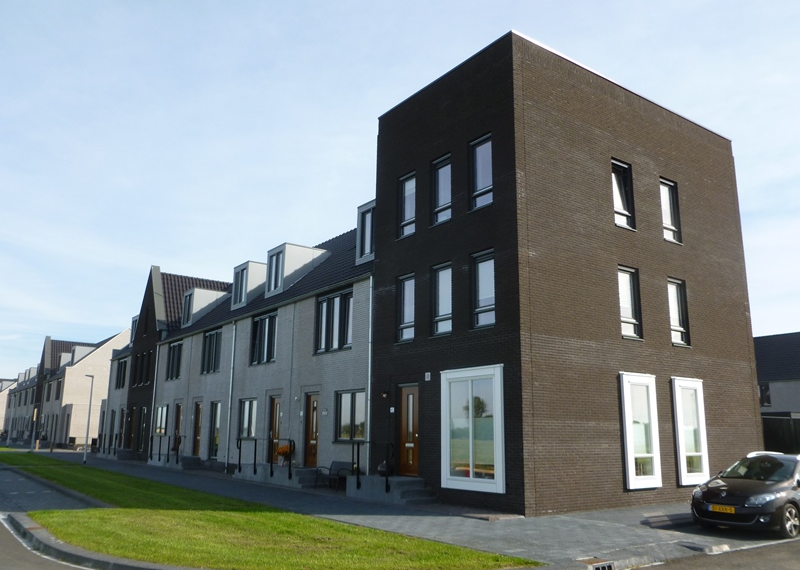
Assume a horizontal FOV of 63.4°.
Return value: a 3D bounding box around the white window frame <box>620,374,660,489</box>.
[{"bbox_3d":[5.767,3.503,15.571,1.270,2.660,0.180,9,-15,-35],"label":"white window frame"}]

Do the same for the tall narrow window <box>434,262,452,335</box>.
[{"bbox_3d":[1.090,0.407,16.626,0.160,1.830,0.880,10,-15,-34],"label":"tall narrow window"}]

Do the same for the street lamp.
[{"bbox_3d":[-14.730,6.283,30.411,0.460,4.100,0.160,9,-15,-35],"label":"street lamp"}]

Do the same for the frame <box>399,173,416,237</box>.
[{"bbox_3d":[0.249,-2.246,18.483,0.160,1.810,0.880,10,-15,-34],"label":"frame"}]

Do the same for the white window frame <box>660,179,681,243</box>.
[{"bbox_3d":[7.542,-2.070,18.249,0.820,1.780,0.150,9,-15,-35],"label":"white window frame"}]

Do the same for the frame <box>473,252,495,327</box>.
[{"bbox_3d":[1.986,0.136,15.082,0.150,1.780,0.820,9,-15,-35],"label":"frame"}]

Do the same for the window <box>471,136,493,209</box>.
[{"bbox_3d":[2.038,-2.765,16.030,0.160,1.810,0.880,10,-15,-34],"label":"window"}]

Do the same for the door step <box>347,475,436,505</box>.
[{"bbox_3d":[-0.216,5.126,16.275,1.050,0.530,2.650,10,-15,-34],"label":"door step"}]

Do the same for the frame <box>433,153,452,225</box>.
[{"bbox_3d":[1.132,-2.502,17.272,0.160,1.810,0.880,10,-15,-34],"label":"frame"}]

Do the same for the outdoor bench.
[{"bbox_3d":[-1.873,5.517,18.720,0.680,0.820,1.260,10,-15,-34],"label":"outdoor bench"}]

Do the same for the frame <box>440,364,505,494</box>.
[{"bbox_3d":[1.652,3.311,14.927,0.170,2.740,2.060,10,-15,-34],"label":"frame"}]

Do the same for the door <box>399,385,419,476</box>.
[{"bbox_3d":[0.290,3.752,16.620,0.120,2.310,0.940,9,-15,-35],"label":"door"}]

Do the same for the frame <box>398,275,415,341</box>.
[{"bbox_3d":[0.233,0.644,17.457,0.150,1.780,0.820,9,-15,-35],"label":"frame"}]

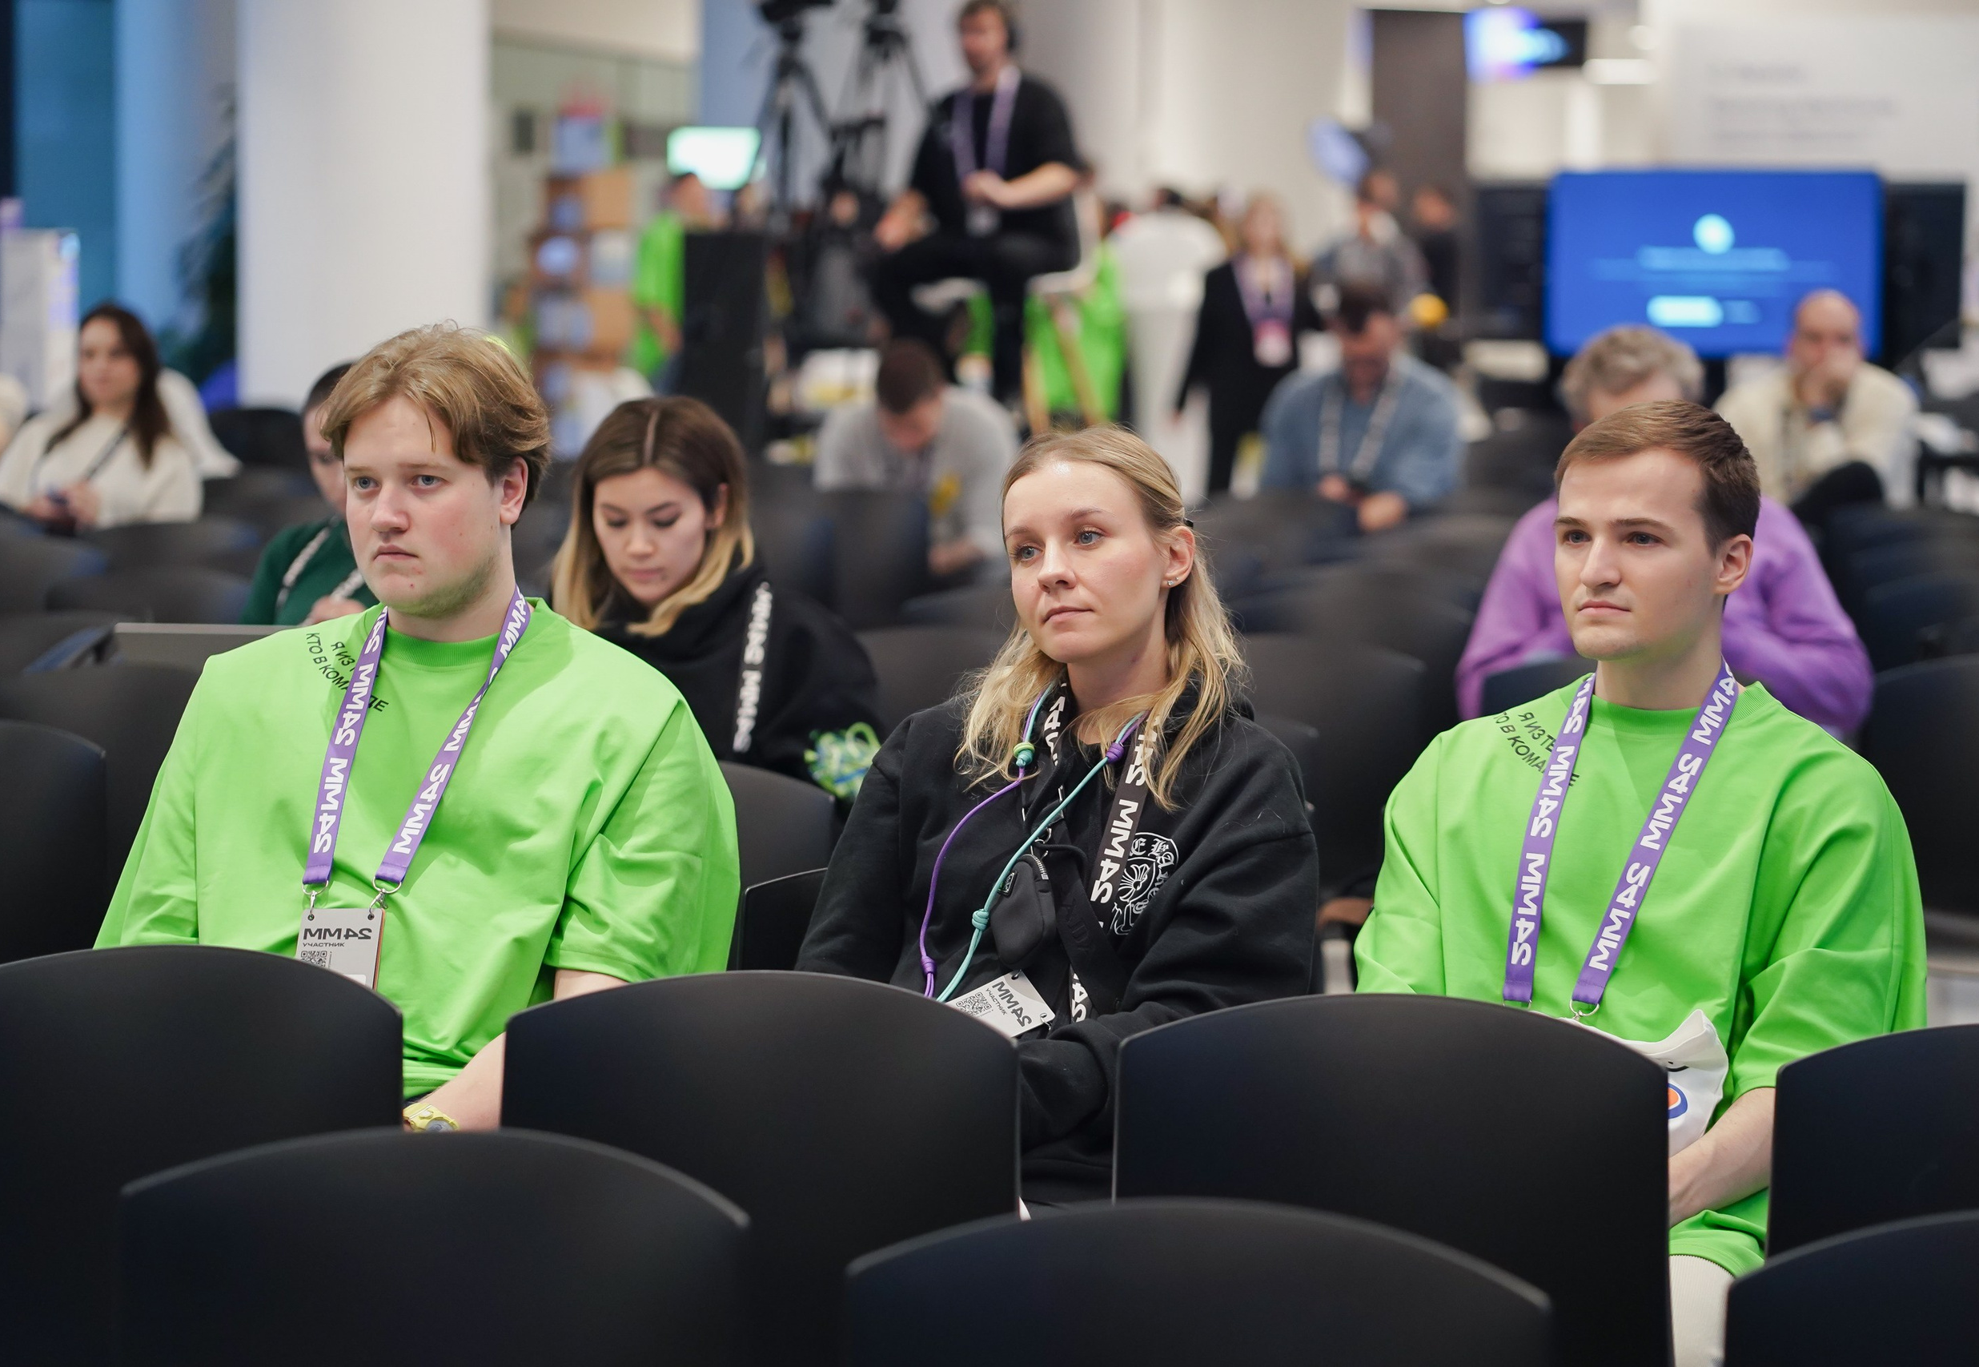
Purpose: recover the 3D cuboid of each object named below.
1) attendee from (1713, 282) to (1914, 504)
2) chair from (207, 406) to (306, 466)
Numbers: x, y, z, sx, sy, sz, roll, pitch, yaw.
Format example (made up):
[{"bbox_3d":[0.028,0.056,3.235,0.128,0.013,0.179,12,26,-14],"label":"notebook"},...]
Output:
[{"bbox_3d":[2.043,-0.319,12.000,0.540,1.310,0.820,1,5,10],"label":"attendee"},{"bbox_3d":[-2.466,-0.492,16.322,0.490,0.830,0.540,1,5,12],"label":"chair"}]

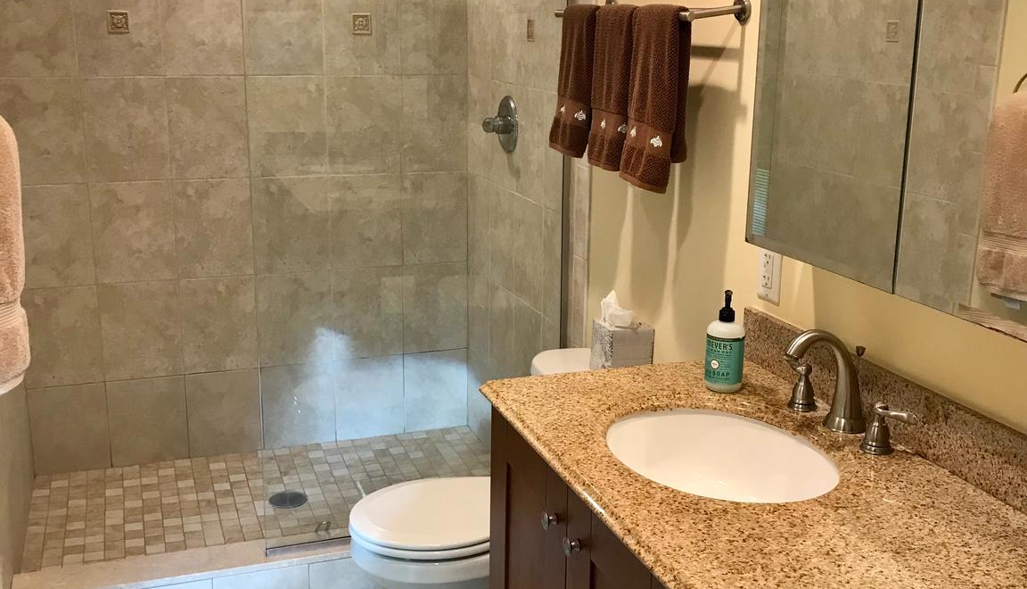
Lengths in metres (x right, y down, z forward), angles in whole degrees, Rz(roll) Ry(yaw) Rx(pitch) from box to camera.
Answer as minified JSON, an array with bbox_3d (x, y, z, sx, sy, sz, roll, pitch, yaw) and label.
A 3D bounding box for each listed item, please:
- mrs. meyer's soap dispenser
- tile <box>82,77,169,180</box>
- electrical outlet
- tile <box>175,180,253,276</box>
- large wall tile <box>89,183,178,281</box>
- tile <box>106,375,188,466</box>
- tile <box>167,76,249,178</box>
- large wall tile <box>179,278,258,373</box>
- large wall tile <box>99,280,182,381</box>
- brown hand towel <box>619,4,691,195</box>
[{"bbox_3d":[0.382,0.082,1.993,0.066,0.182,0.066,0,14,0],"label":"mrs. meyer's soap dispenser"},{"bbox_3d":[-1.231,-0.522,3.522,0.252,0.329,0.010,-4,15,-19],"label":"tile"},{"bbox_3d":[0.488,-0.044,2.097,0.007,0.114,0.070,-4,15,-19],"label":"electrical outlet"},{"bbox_3d":[-0.982,-0.215,3.640,0.249,0.327,0.012,-5,15,-19],"label":"tile"},{"bbox_3d":[-1.234,-0.199,3.604,0.252,0.329,0.010,-4,15,-19],"label":"large wall tile"},{"bbox_3d":[-1.225,0.425,3.720,0.249,0.297,0.012,-5,15,-19],"label":"tile"},{"bbox_3d":[-0.990,-0.540,3.603,0.252,0.329,0.010,-4,15,-19],"label":"tile"},{"bbox_3d":[-0.985,0.103,3.723,0.249,0.327,0.012,-5,15,-19],"label":"large wall tile"},{"bbox_3d":[-1.222,0.122,3.641,0.249,0.327,0.012,-5,15,-19],"label":"large wall tile"},{"bbox_3d":[0.280,-0.402,2.248,0.055,0.360,0.205,-5,15,-19],"label":"brown hand towel"}]

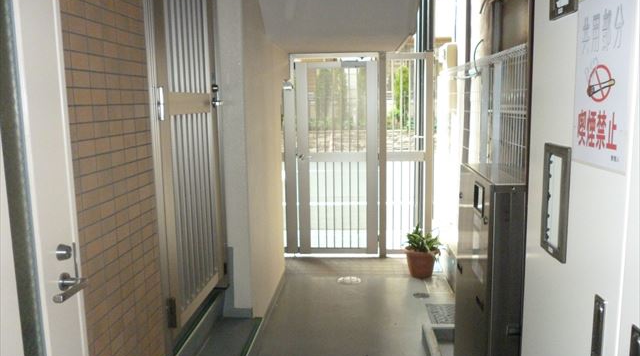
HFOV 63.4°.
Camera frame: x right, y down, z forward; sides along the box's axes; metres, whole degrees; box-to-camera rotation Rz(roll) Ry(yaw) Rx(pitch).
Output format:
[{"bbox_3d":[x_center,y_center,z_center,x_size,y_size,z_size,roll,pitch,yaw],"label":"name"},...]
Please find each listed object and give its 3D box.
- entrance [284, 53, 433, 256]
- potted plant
[{"bbox_3d":[0.365,-0.198,4.992,1.426,1.984,0.100,0,8,5],"label":"entrance"},{"bbox_3d":[0.917,0.640,4.599,0.320,0.436,0.304,0,8,5],"label":"potted plant"}]

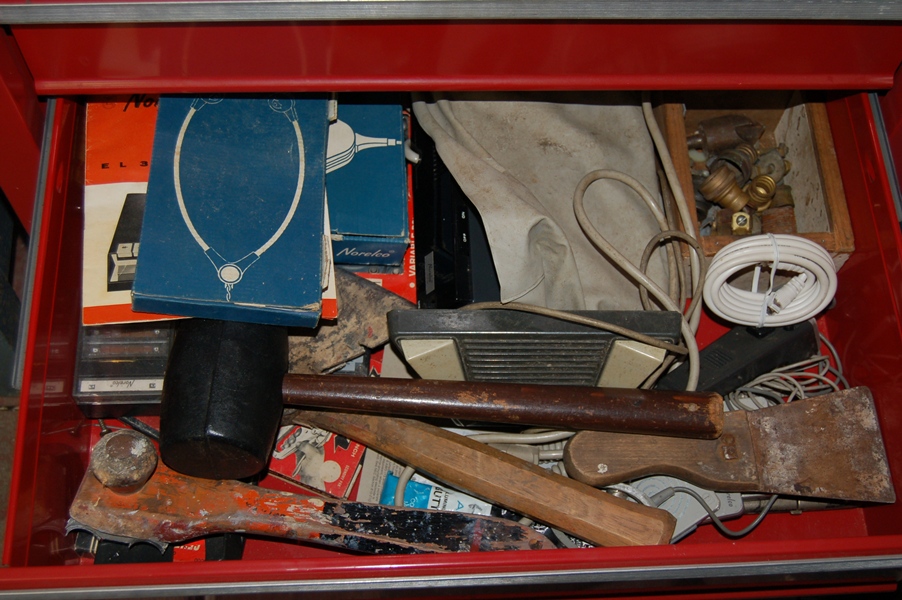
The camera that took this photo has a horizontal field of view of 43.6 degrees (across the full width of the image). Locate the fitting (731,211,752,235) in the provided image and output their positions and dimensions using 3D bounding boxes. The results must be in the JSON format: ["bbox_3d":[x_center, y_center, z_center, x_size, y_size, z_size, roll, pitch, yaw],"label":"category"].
[{"bbox_3d":[0.216,-0.058,0.837,0.015,0.016,0.015,-1,84,-4],"label":"fitting"}]

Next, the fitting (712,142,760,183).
[{"bbox_3d":[0.216,-0.105,0.858,0.034,0.027,0.027,-39,73,1],"label":"fitting"}]

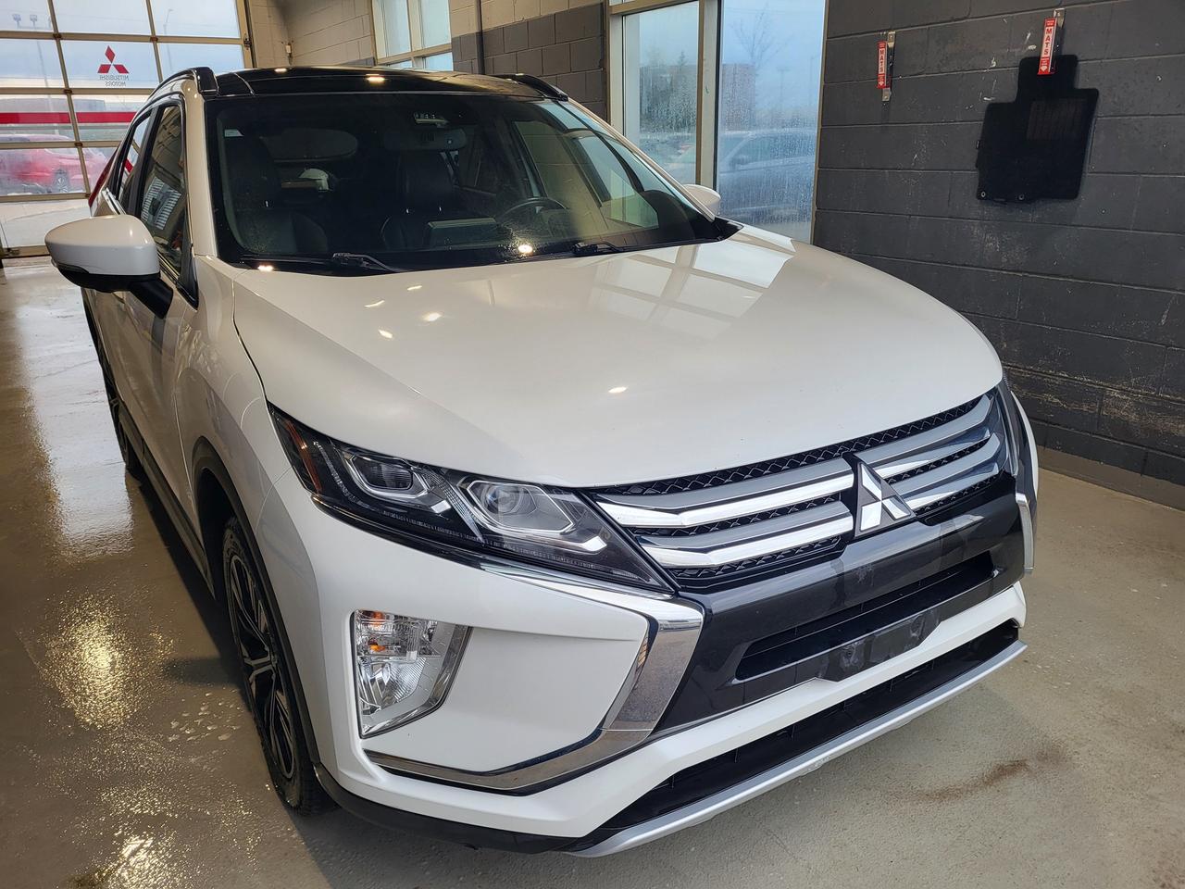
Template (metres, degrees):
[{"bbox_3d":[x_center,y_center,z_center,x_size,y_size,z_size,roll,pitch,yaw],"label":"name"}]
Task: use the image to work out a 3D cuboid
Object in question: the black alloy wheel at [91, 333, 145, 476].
[{"bbox_3d":[-2.093,-0.223,4.117,0.230,0.690,0.690,-12,21,-31],"label":"black alloy wheel"}]

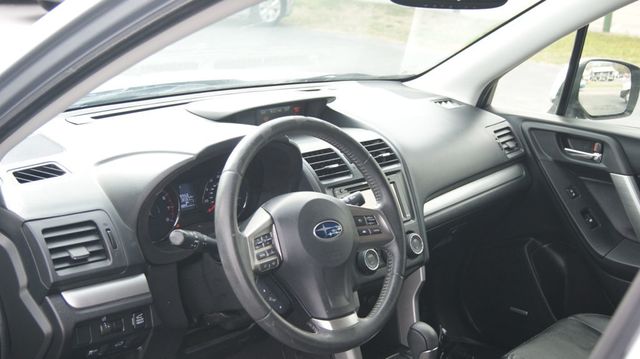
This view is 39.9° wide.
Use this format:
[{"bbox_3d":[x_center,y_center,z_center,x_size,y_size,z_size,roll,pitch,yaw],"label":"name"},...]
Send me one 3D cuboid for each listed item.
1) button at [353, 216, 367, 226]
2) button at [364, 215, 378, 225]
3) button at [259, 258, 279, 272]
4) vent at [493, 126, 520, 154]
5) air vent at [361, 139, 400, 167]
[{"bbox_3d":[0.065,0.070,1.456,0.022,0.015,0.008,-6,-9,-32],"label":"button"},{"bbox_3d":[0.085,0.068,1.468,0.022,0.015,0.008,-6,-9,-32],"label":"button"},{"bbox_3d":[-0.077,0.127,1.308,0.009,0.013,0.039,-20,-5,37],"label":"button"},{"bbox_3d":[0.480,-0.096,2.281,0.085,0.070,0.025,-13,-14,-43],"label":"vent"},{"bbox_3d":[0.117,-0.050,1.874,0.088,0.070,0.025,-13,-24,-43],"label":"air vent"}]

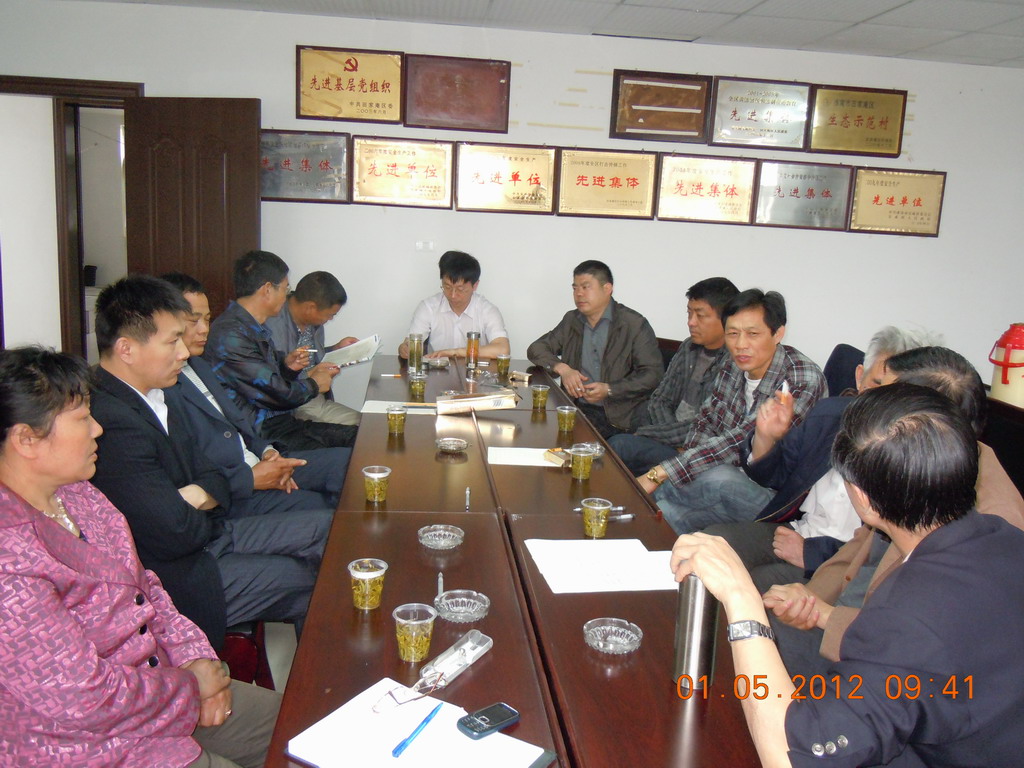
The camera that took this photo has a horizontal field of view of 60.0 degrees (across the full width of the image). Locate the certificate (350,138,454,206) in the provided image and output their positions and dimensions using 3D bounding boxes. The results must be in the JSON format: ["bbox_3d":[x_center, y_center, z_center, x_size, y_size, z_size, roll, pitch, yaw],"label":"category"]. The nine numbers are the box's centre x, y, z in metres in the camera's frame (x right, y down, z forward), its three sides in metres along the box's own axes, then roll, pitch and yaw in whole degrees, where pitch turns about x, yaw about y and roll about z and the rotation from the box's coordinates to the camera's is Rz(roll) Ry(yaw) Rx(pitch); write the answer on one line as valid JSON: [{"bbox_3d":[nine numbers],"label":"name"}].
[{"bbox_3d":[-0.614,-1.192,5.018,0.585,0.384,0.025,1,10,-7],"label":"certificate"}]

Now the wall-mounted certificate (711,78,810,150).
[{"bbox_3d":[1.454,-1.578,5.206,0.585,0.384,0.025,1,10,-7],"label":"wall-mounted certificate"}]

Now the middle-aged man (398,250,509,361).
[{"bbox_3d":[-0.278,-0.047,4.580,0.540,1.270,0.750,2,11,-7],"label":"middle-aged man"}]

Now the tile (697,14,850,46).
[{"bbox_3d":[1.409,-1.895,4.773,0.610,0.016,0.610,1,10,-7],"label":"tile"}]

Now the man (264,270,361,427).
[{"bbox_3d":[-0.780,0.108,3.870,0.750,1.190,0.530,6,12,13],"label":"man"}]

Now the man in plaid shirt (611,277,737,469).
[{"bbox_3d":[0.672,0.238,3.376,0.740,1.285,0.530,-6,14,-38],"label":"man in plaid shirt"}]

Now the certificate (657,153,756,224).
[{"bbox_3d":[1.184,-1.176,5.374,0.600,0.397,0.030,2,11,-7],"label":"certificate"}]

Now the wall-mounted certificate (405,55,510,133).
[{"bbox_3d":[-0.313,-1.667,5.111,0.600,0.397,0.030,2,11,-7],"label":"wall-mounted certificate"}]

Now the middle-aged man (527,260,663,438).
[{"bbox_3d":[0.377,0.059,4.291,0.600,1.300,0.800,10,12,35],"label":"middle-aged man"}]

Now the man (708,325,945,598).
[{"bbox_3d":[0.762,0.460,2.354,0.770,1.260,0.550,-2,12,-24],"label":"man"}]

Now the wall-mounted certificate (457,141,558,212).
[{"bbox_3d":[-0.034,-1.209,5.235,0.600,0.397,0.030,2,11,-7],"label":"wall-mounted certificate"}]

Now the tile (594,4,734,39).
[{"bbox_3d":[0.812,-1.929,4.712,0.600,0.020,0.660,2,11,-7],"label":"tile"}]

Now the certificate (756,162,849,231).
[{"bbox_3d":[1.748,-1.129,5.327,0.585,0.384,0.025,1,10,-7],"label":"certificate"}]

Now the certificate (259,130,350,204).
[{"bbox_3d":[-1.193,-1.212,4.941,0.585,0.384,0.025,1,10,-7],"label":"certificate"}]

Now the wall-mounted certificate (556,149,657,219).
[{"bbox_3d":[0.569,-1.193,5.304,0.600,0.397,0.030,2,11,-7],"label":"wall-mounted certificate"}]

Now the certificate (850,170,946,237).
[{"bbox_3d":[2.343,-1.106,5.406,0.585,0.384,0.025,1,10,-7],"label":"certificate"}]

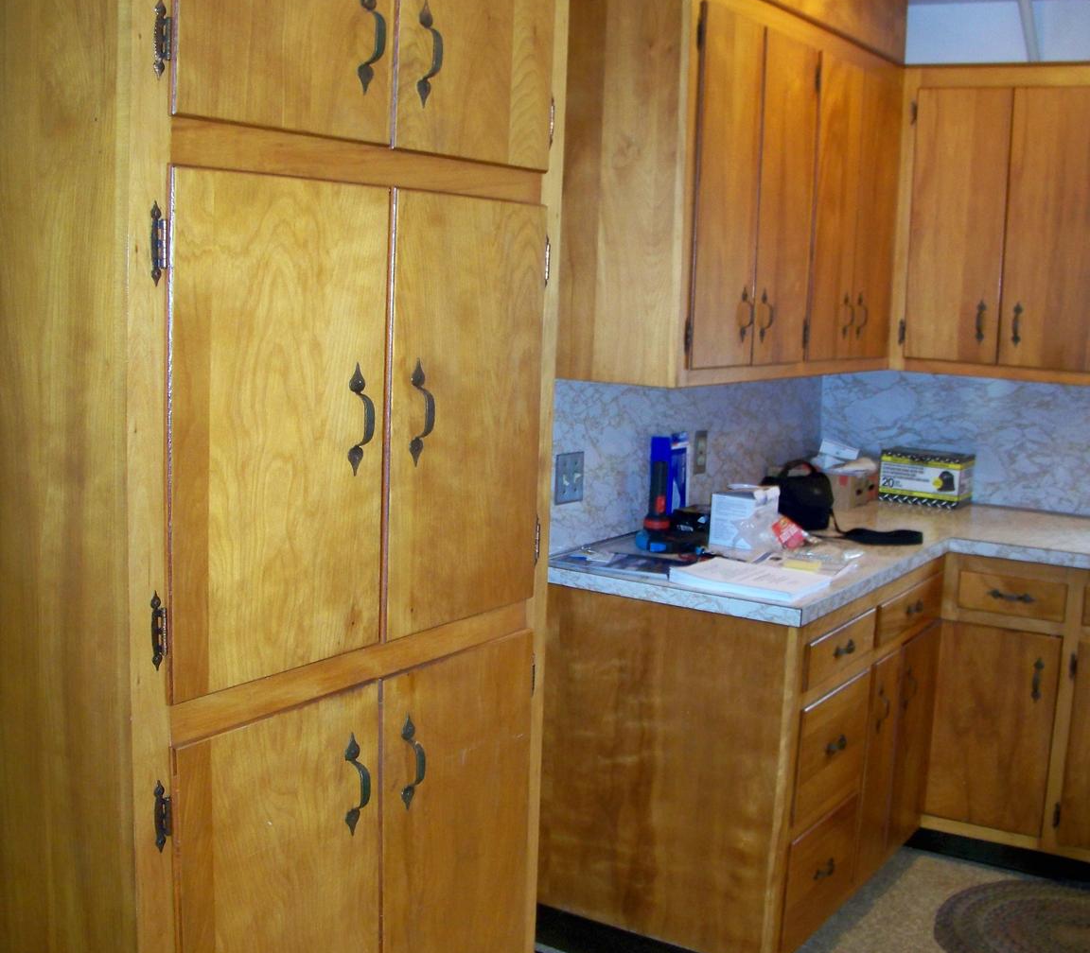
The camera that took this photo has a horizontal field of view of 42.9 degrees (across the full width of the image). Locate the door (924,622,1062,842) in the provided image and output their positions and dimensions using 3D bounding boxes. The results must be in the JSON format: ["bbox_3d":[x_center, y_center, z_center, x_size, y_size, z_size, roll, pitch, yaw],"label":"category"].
[{"bbox_3d":[1.181,0.668,3.676,0.312,0.548,0.030,7,9,32],"label":"door"}]

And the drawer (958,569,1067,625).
[{"bbox_3d":[1.318,0.296,3.769,0.275,0.100,0.398,7,9,32],"label":"drawer"}]

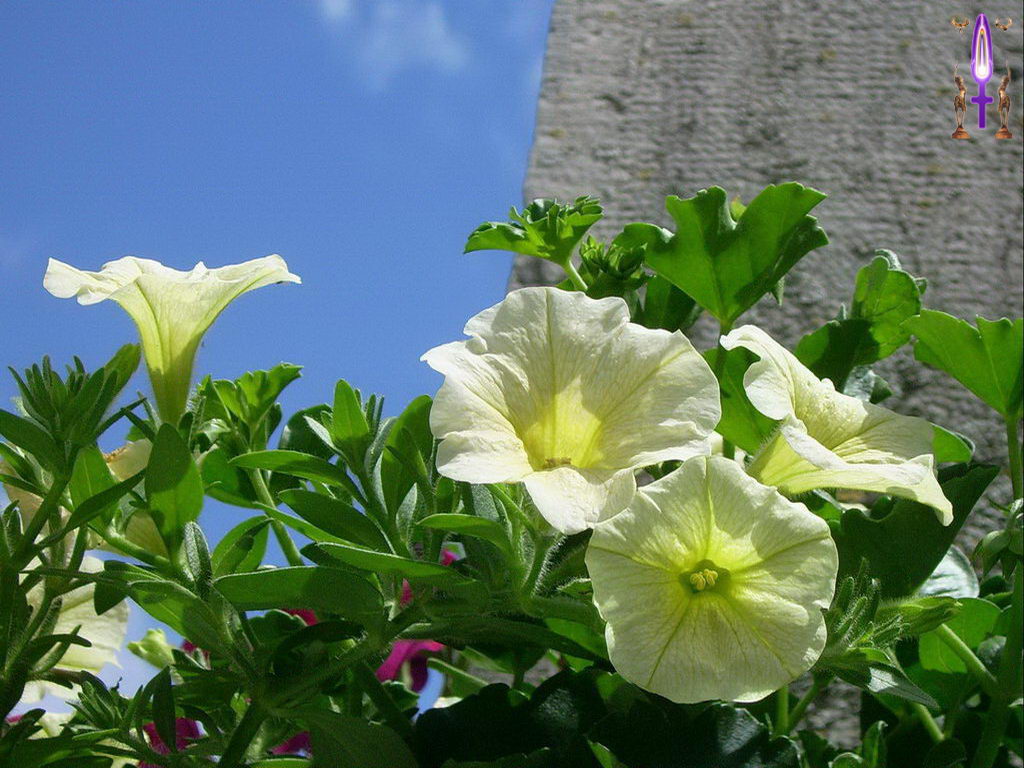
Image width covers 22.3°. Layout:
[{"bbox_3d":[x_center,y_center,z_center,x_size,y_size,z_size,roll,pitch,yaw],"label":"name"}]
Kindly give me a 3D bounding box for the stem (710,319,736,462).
[{"bbox_3d":[0.059,0.002,0.730,0.004,0.040,0.004,0,-12,0],"label":"stem"}]

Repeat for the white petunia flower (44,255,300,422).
[{"bbox_3d":[-0.090,-0.011,0.690,0.068,0.048,0.066,1,-5,0],"label":"white petunia flower"}]

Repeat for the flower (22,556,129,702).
[{"bbox_3d":[-0.149,0.083,0.880,0.040,0.052,0.052,-7,-23,28],"label":"flower"}]

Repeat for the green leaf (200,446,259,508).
[{"bbox_3d":[-0.079,0.026,0.725,0.018,0.018,0.006,4,-15,7],"label":"green leaf"}]

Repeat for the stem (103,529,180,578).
[{"bbox_3d":[-0.100,0.046,0.700,0.026,0.004,0.004,33,0,3],"label":"stem"}]

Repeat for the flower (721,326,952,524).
[{"bbox_3d":[0.081,0.015,0.680,0.062,0.063,0.042,22,-57,-40],"label":"flower"}]

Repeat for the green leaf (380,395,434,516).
[{"bbox_3d":[-0.028,0.019,0.695,0.013,0.032,0.009,11,-3,17],"label":"green leaf"}]

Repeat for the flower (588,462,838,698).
[{"bbox_3d":[0.053,0.052,0.688,0.066,0.065,0.042,3,-3,2],"label":"flower"}]

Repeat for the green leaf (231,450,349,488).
[{"bbox_3d":[-0.056,0.023,0.670,0.036,0.008,0.014,13,-34,-12],"label":"green leaf"}]

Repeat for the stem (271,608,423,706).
[{"bbox_3d":[-0.043,0.071,0.675,0.045,0.006,0.006,-32,0,-3],"label":"stem"}]

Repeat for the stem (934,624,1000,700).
[{"bbox_3d":[0.128,0.078,0.735,0.004,0.026,0.004,-41,-6,0],"label":"stem"}]

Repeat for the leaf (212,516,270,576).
[{"bbox_3d":[-0.072,0.043,0.690,0.025,0.007,0.013,-47,-46,12],"label":"leaf"}]

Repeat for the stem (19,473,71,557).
[{"bbox_3d":[-0.124,0.035,0.690,0.004,0.024,0.004,31,-6,-3],"label":"stem"}]

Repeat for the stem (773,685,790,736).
[{"bbox_3d":[0.076,0.092,0.735,0.004,0.016,0.004,2,-6,0],"label":"stem"}]

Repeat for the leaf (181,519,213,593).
[{"bbox_3d":[-0.082,0.045,0.680,0.007,0.020,0.006,-9,0,17],"label":"leaf"}]

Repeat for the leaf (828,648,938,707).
[{"bbox_3d":[0.095,0.075,0.665,0.031,0.012,0.007,18,-39,25],"label":"leaf"}]

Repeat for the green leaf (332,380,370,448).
[{"bbox_3d":[-0.043,0.008,0.700,0.011,0.018,0.005,-2,-15,-3],"label":"green leaf"}]

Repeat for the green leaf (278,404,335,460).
[{"bbox_3d":[-0.058,0.013,0.735,0.018,0.018,0.007,4,-15,7],"label":"green leaf"}]

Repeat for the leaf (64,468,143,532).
[{"bbox_3d":[-0.107,0.031,0.685,0.028,0.005,0.010,-39,-22,0],"label":"leaf"}]

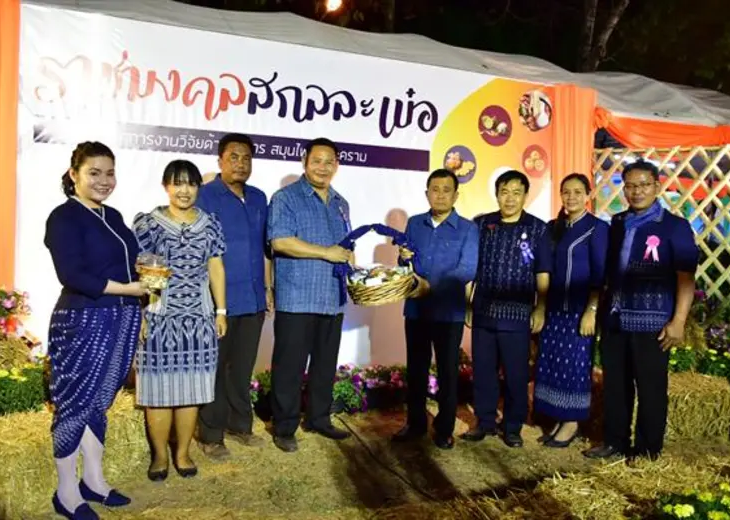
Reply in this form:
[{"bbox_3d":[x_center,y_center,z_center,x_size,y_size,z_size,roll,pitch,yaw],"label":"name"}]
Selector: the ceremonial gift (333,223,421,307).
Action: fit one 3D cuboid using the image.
[{"bbox_3d":[0.069,0.025,3.600,0.460,0.450,0.330,1,0,-3],"label":"ceremonial gift"}]

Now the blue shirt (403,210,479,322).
[{"bbox_3d":[0.450,0.038,3.820,0.450,0.650,0.340,1,0,26],"label":"blue shirt"}]

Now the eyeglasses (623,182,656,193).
[{"bbox_3d":[1.505,-0.393,3.550,0.145,0.047,0.140,1,1,40],"label":"eyeglasses"}]

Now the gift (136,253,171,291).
[{"bbox_3d":[-0.872,0.047,2.680,0.140,0.145,0.140,6,2,-40],"label":"gift"}]

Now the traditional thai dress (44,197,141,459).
[{"bbox_3d":[-1.187,0.290,2.830,0.360,1.110,0.420,1,1,38],"label":"traditional thai dress"}]

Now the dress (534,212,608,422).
[{"bbox_3d":[1.220,0.342,3.860,0.440,1.220,0.330,1,0,28],"label":"dress"}]

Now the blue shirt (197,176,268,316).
[{"bbox_3d":[-0.740,-0.075,3.630,0.470,0.750,0.320,0,0,-36],"label":"blue shirt"}]

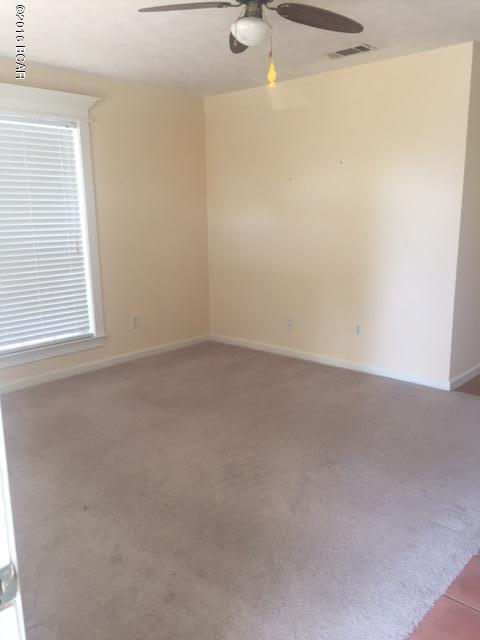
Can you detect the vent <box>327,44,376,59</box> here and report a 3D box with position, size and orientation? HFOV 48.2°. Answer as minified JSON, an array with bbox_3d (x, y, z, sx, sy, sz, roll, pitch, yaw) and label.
[{"bbox_3d":[0.779,-1.877,3.772,0.370,0.020,0.140,10,15,41],"label":"vent"}]

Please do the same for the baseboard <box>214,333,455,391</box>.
[{"bbox_3d":[0.633,0.342,4.887,2.551,0.072,0.018,10,15,41],"label":"baseboard"}]

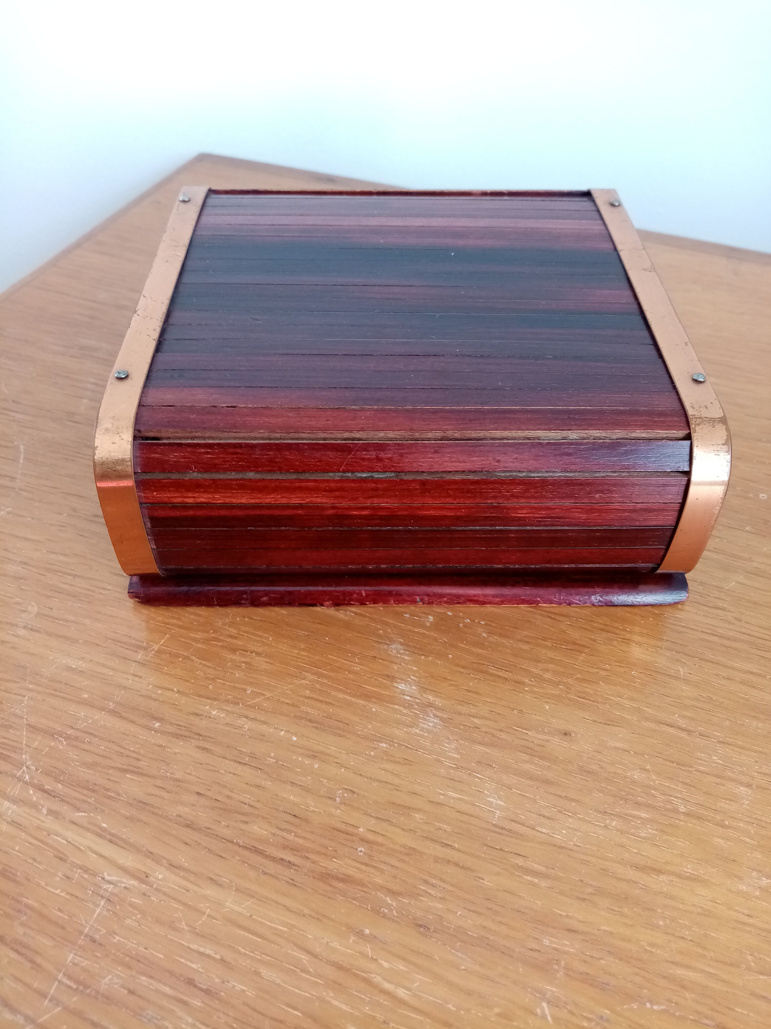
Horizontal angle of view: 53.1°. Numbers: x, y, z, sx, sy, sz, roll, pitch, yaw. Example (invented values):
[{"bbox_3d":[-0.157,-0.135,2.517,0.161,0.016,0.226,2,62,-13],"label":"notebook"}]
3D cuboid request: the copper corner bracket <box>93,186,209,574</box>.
[{"bbox_3d":[-0.067,-0.051,0.244,0.010,0.045,0.144,0,47,-1],"label":"copper corner bracket"}]

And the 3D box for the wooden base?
[{"bbox_3d":[0.006,-0.030,0.266,0.156,0.011,0.148,0,47,-1],"label":"wooden base"}]

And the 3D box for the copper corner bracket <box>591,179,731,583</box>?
[{"bbox_3d":[0.079,-0.051,0.248,0.010,0.045,0.144,0,47,-1],"label":"copper corner bracket"}]

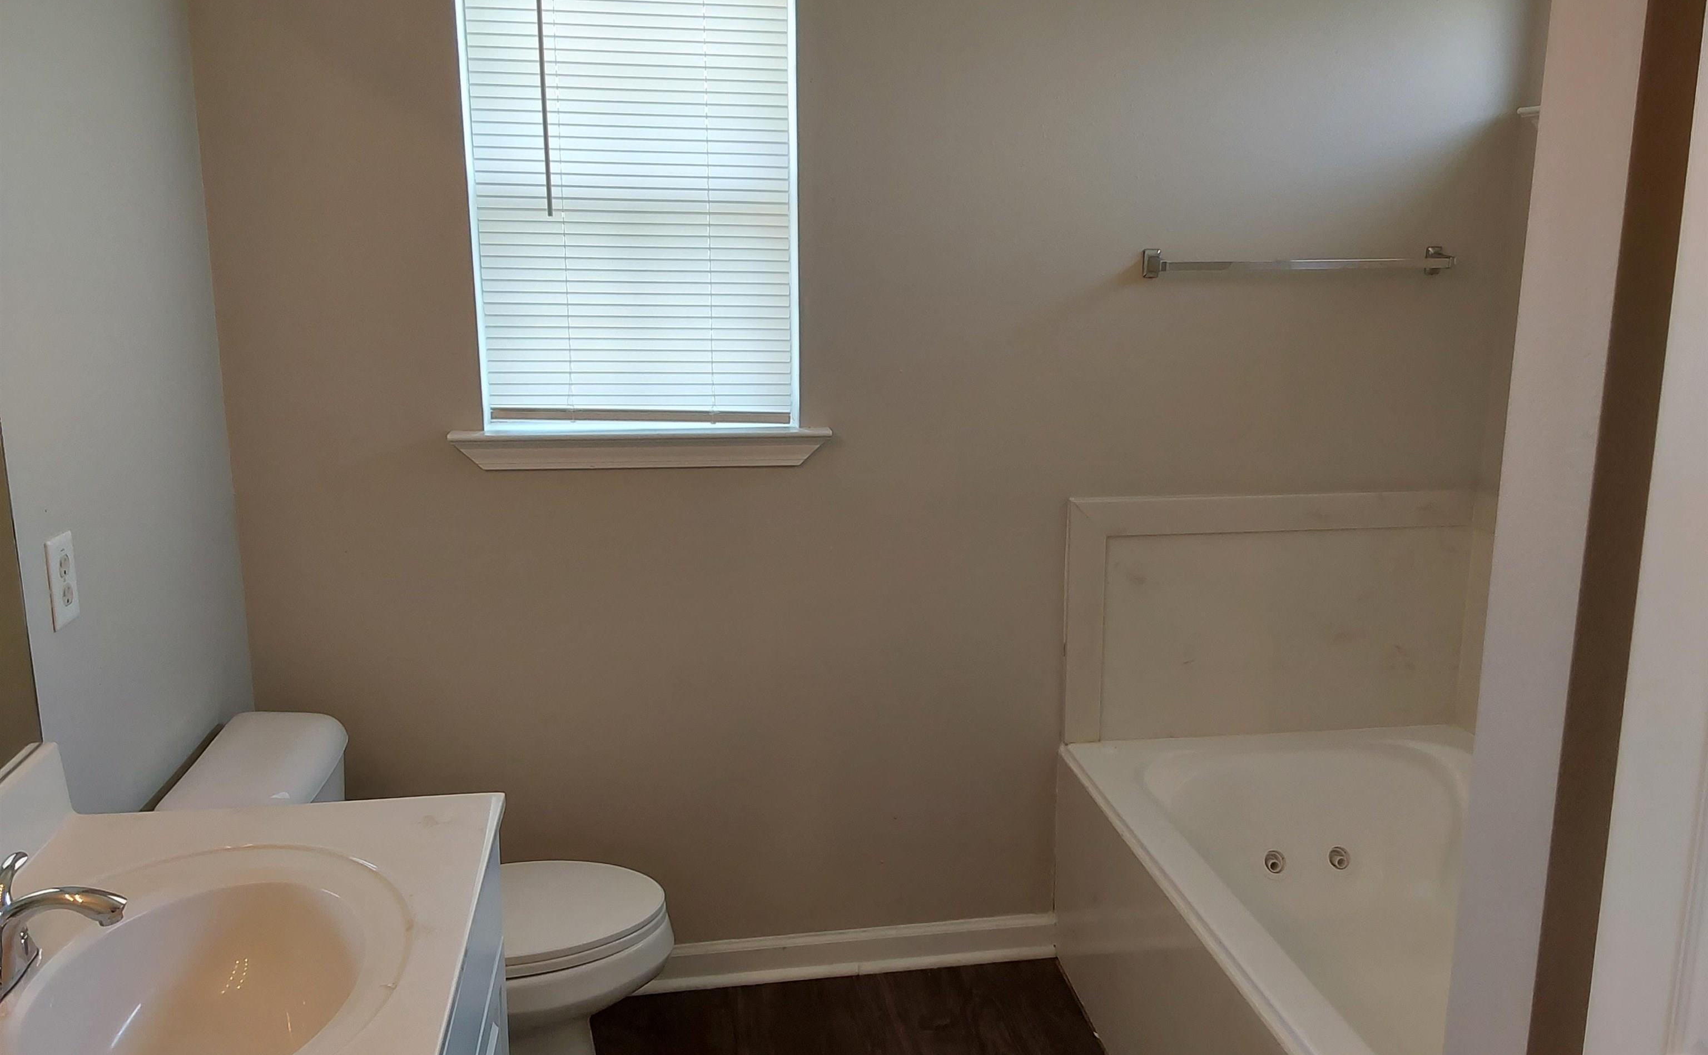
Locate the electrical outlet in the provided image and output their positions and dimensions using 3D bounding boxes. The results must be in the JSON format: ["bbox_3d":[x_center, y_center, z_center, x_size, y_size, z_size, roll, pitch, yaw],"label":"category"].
[{"bbox_3d":[-1.042,0.070,1.815,0.007,0.115,0.072,-2,12,-8],"label":"electrical outlet"}]

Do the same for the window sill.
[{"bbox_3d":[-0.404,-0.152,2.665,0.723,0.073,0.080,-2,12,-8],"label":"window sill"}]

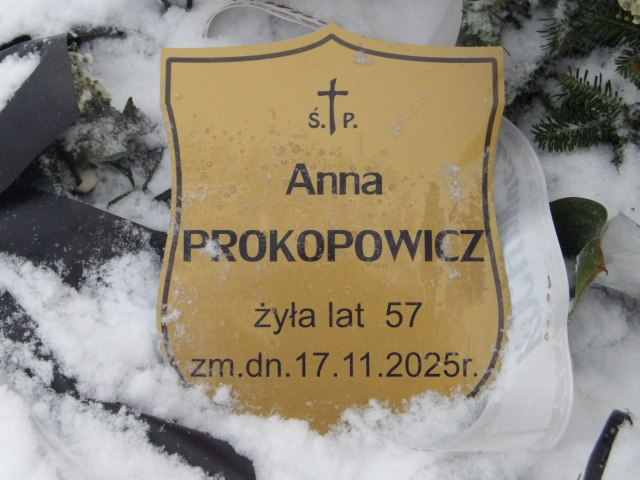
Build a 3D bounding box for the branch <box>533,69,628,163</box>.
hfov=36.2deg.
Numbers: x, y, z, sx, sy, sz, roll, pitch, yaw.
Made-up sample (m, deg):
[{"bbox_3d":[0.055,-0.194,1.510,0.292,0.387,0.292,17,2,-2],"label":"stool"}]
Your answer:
[{"bbox_3d":[0.222,-0.104,0.830,0.086,0.045,0.075,0,50,0],"label":"branch"}]

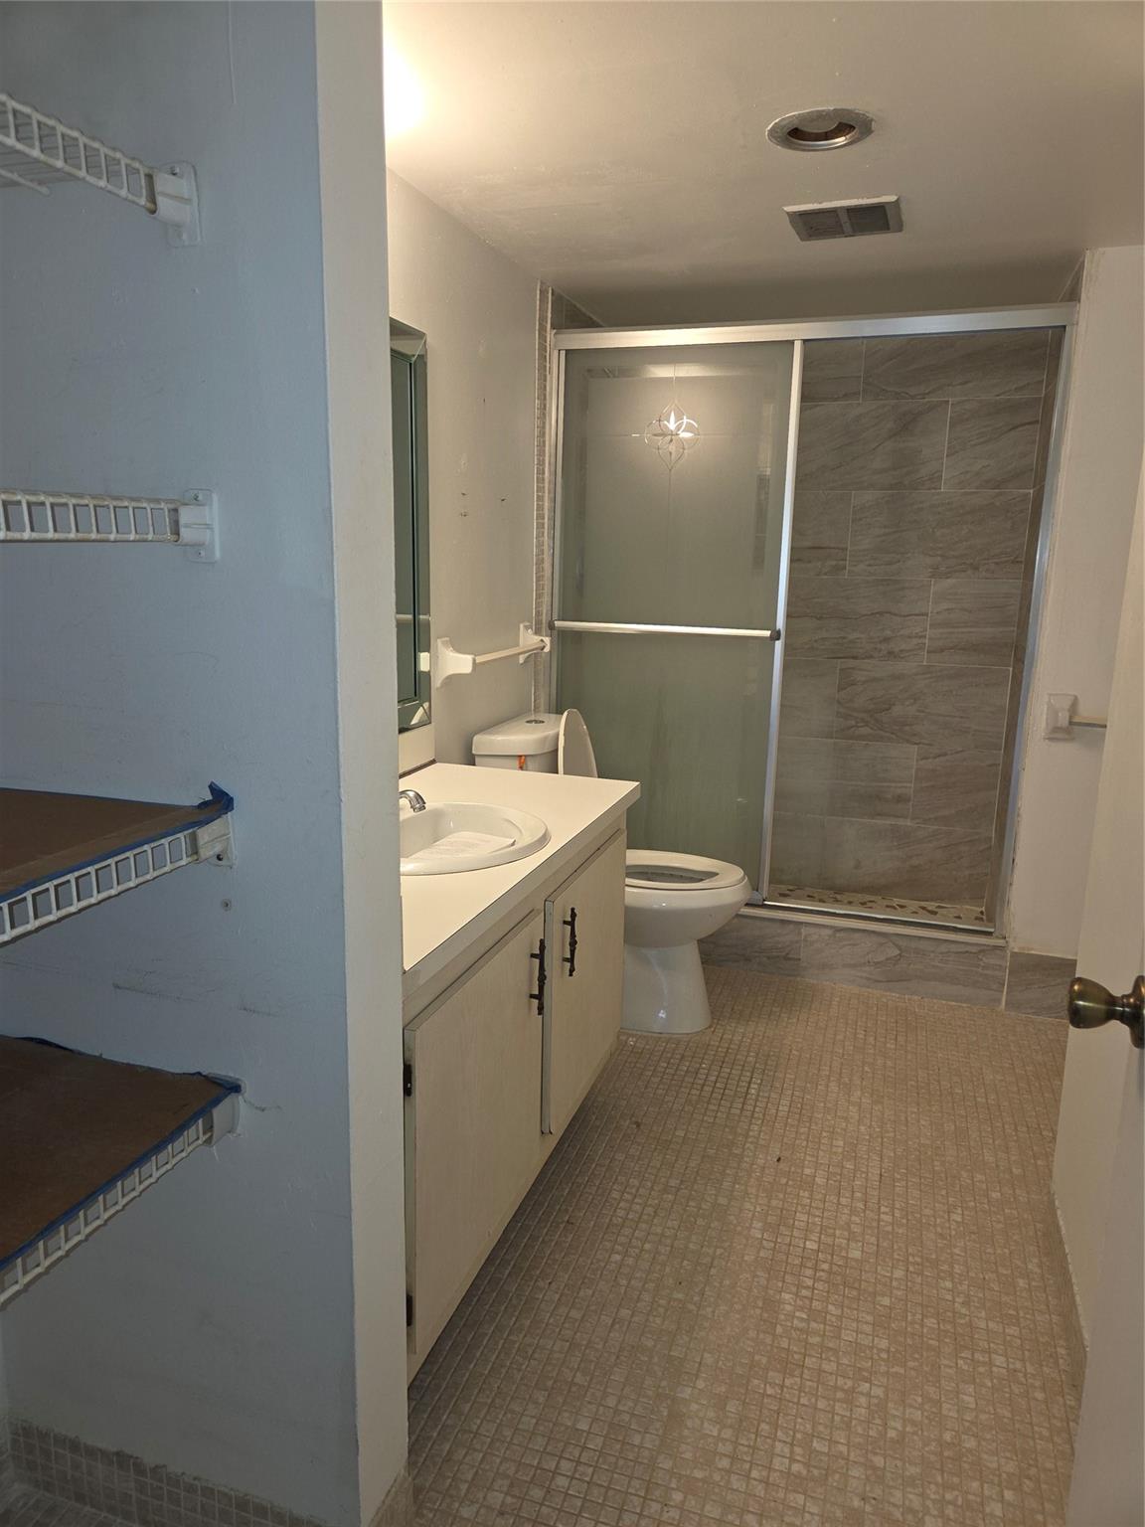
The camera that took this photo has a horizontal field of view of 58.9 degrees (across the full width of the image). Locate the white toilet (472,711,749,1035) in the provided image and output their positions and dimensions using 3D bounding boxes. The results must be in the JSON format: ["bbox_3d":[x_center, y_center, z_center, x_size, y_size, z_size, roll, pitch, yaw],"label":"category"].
[{"bbox_3d":[0.131,0.283,2.958,0.757,0.860,0.410,5,13,18],"label":"white toilet"}]

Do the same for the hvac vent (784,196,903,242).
[{"bbox_3d":[0.659,-1.317,2.453,0.265,0.023,0.250,5,13,18],"label":"hvac vent"}]

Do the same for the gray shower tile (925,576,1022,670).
[{"bbox_3d":[1.448,-0.505,3.664,0.295,0.305,0.015,5,13,18],"label":"gray shower tile"}]

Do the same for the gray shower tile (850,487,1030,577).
[{"bbox_3d":[1.310,-0.819,3.646,0.598,0.305,0.015,5,13,18],"label":"gray shower tile"}]

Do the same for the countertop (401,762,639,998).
[{"bbox_3d":[-0.293,0.163,2.005,0.550,0.043,1.235,5,13,18],"label":"countertop"}]

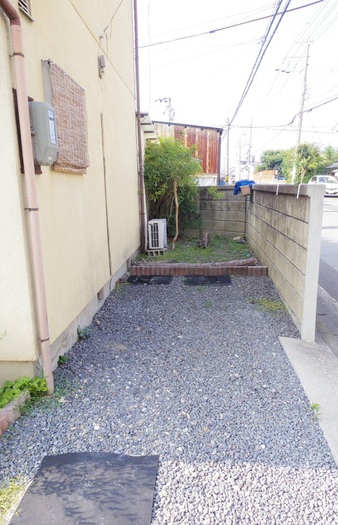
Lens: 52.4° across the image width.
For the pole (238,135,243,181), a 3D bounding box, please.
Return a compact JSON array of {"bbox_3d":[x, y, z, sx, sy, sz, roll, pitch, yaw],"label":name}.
[{"bbox_3d":[15.370,-21.651,73.913,0.350,10.500,0.350,-1,13,6],"label":"pole"}]

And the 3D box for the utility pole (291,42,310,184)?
[{"bbox_3d":[10.423,-11.125,27.342,0.340,11.500,0.340,2,13,5],"label":"utility pole"}]

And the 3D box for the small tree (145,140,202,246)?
[{"bbox_3d":[0.028,-1.534,7.788,1.410,2.430,1.400,-1,13,6],"label":"small tree"}]

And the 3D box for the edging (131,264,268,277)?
[{"bbox_3d":[0.512,0.159,6.158,2.420,0.160,0.100,0,13,8],"label":"edging"}]

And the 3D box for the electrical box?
[{"bbox_3d":[-0.900,-0.904,2.444,0.170,0.430,0.210,-1,13,6],"label":"electrical box"}]

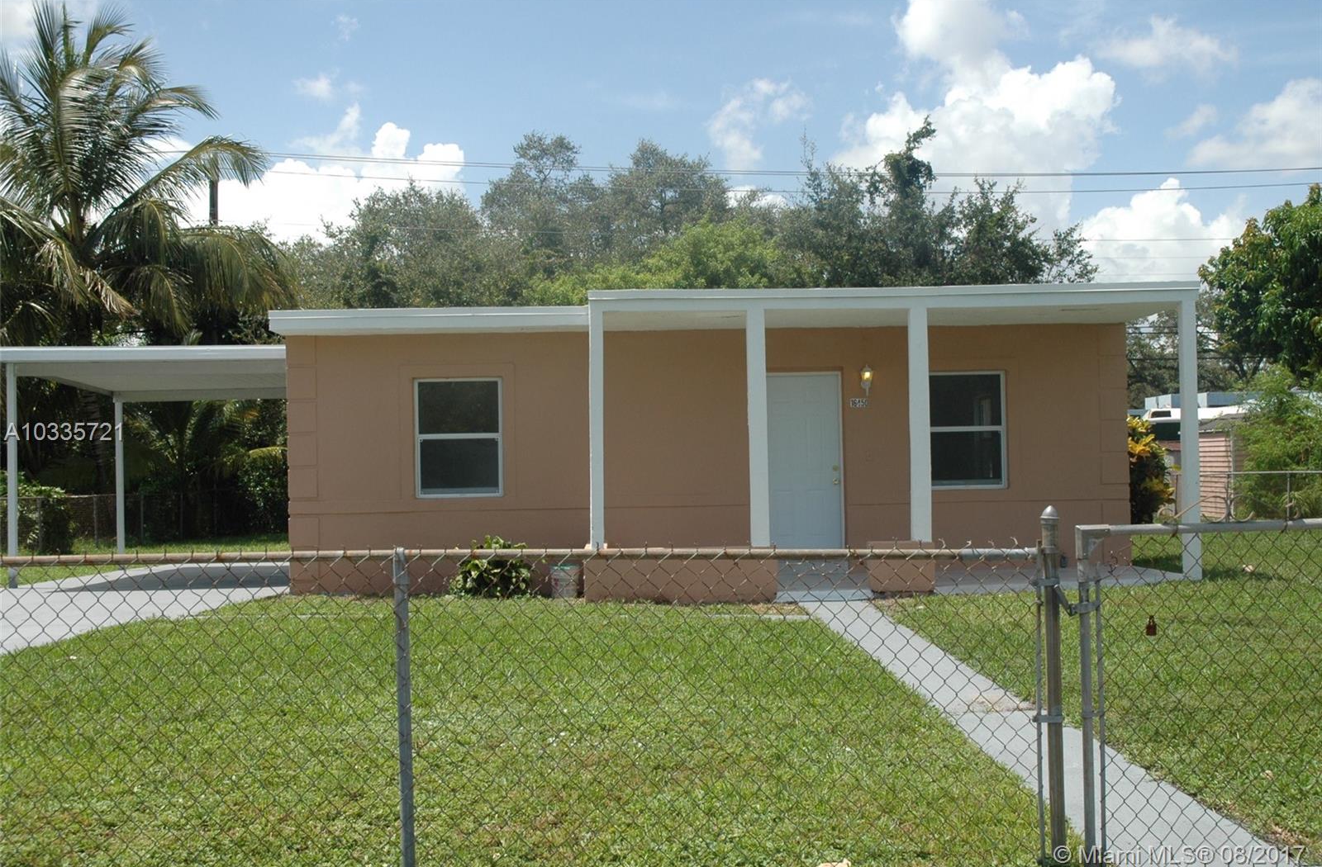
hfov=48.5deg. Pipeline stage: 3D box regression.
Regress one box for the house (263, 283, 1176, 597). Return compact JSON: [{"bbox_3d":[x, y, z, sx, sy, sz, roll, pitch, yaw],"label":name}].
[{"bbox_3d":[0.532,0.205,18.206,9.272,2.997,8.200,-1,-1,-1],"label":"house"}]

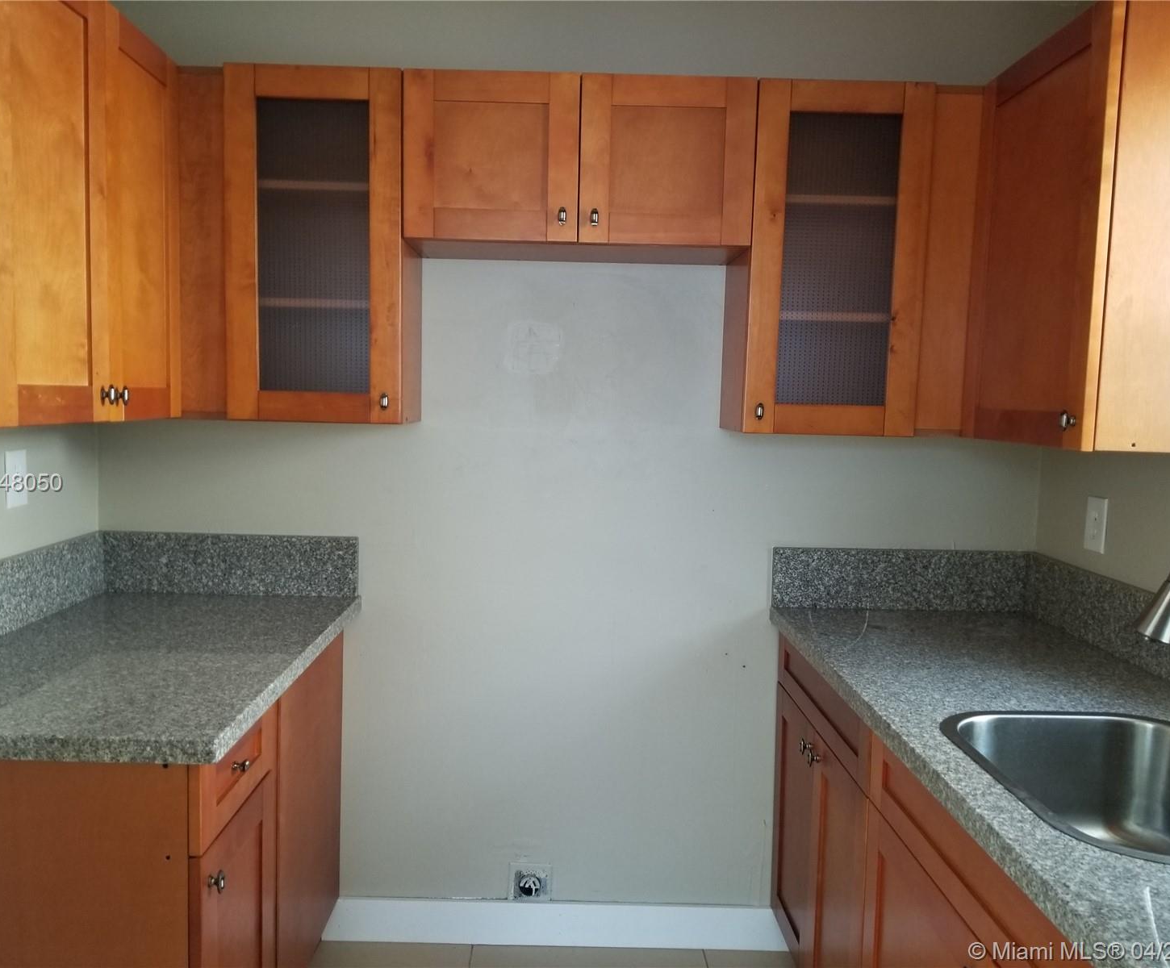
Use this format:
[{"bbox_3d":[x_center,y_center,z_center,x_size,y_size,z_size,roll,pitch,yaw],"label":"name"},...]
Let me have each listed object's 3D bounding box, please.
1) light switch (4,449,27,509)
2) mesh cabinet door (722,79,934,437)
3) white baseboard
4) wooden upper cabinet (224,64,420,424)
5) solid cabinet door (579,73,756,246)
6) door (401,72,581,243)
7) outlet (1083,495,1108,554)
[{"bbox_3d":[-1.214,-0.010,2.073,0.008,0.118,0.073,1,5,-1],"label":"light switch"},{"bbox_3d":[0.550,-0.500,2.279,0.383,0.758,0.317,1,5,-1],"label":"mesh cabinet door"},{"bbox_3d":[-0.074,1.163,2.569,1.235,0.115,0.015,1,5,-1],"label":"white baseboard"},{"bbox_3d":[-0.589,-0.528,2.254,0.379,0.758,0.317,1,5,-1],"label":"wooden upper cabinet"},{"bbox_3d":[0.177,-0.695,2.094,0.371,0.352,0.020,1,6,-1],"label":"solid cabinet door"},{"bbox_3d":[-0.200,-0.704,2.087,0.371,0.352,0.020,1,6,-1],"label":"door"},{"bbox_3d":[1.169,0.093,2.219,0.008,0.119,0.075,1,5,-1],"label":"outlet"}]

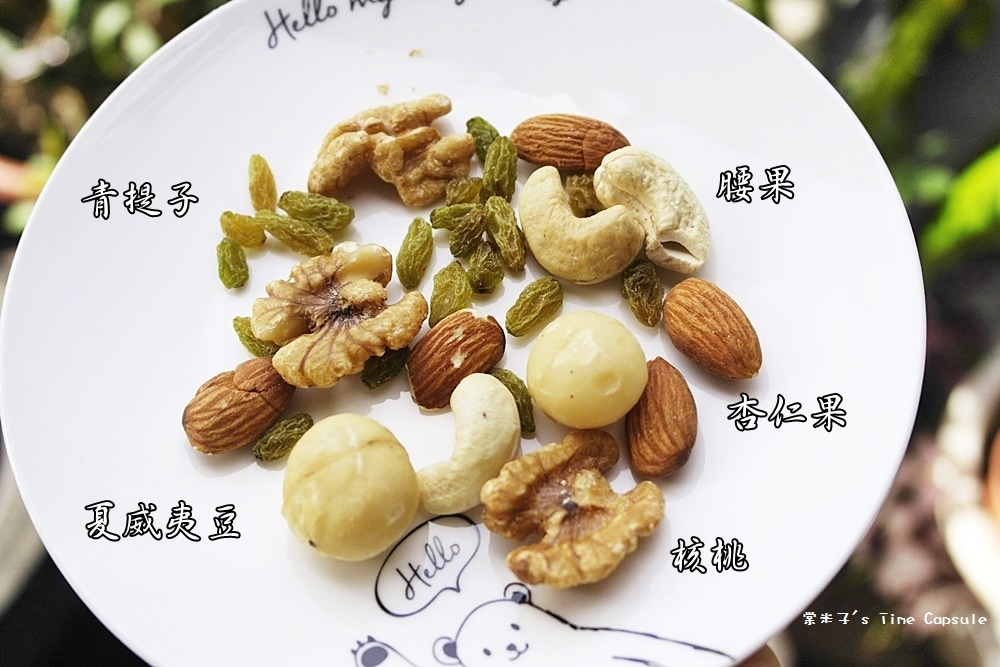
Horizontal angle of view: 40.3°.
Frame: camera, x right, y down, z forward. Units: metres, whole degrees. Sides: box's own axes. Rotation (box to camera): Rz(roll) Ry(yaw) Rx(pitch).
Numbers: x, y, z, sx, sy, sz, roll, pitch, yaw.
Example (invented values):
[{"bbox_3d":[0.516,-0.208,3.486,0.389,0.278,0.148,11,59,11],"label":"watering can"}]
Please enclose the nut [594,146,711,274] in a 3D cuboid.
[{"bbox_3d":[0.027,-0.022,0.237,0.013,0.012,0.028,-33,65,-12],"label":"nut"}]

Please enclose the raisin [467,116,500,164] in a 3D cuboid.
[{"bbox_3d":[-0.003,-0.038,0.274,0.006,0.005,0.013,-21,63,-7],"label":"raisin"}]

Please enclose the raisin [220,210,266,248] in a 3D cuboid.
[{"bbox_3d":[-0.049,-0.020,0.261,0.011,0.005,0.006,32,69,18],"label":"raisin"}]

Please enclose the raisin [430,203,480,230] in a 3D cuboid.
[{"bbox_3d":[-0.008,-0.023,0.266,0.012,0.004,0.005,-12,62,-3],"label":"raisin"}]

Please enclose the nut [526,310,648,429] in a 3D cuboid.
[{"bbox_3d":[0.015,0.006,0.235,0.021,0.020,0.021,-2,62,3],"label":"nut"}]

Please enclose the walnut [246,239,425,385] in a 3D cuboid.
[{"bbox_3d":[-0.029,-0.004,0.245,0.032,0.013,0.026,-19,63,-6],"label":"walnut"}]

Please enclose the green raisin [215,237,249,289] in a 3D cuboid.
[{"bbox_3d":[-0.048,-0.013,0.241,0.005,0.005,0.010,-16,63,-4],"label":"green raisin"}]

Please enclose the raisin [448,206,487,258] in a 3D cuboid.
[{"bbox_3d":[-0.006,-0.019,0.255,0.006,0.005,0.011,22,66,15],"label":"raisin"}]

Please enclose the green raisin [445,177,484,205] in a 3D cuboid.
[{"bbox_3d":[-0.005,-0.025,0.244,0.010,0.006,0.007,-3,63,3],"label":"green raisin"}]

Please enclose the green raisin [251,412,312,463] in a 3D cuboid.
[{"bbox_3d":[-0.038,0.018,0.240,0.013,0.006,0.007,-36,66,-14],"label":"green raisin"}]

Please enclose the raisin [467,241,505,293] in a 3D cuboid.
[{"bbox_3d":[-0.003,-0.012,0.253,0.006,0.005,0.011,-3,62,2],"label":"raisin"}]

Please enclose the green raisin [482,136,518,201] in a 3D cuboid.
[{"bbox_3d":[0.000,-0.030,0.245,0.006,0.006,0.014,6,63,7],"label":"green raisin"}]

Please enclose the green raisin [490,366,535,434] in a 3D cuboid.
[{"bbox_3d":[0.002,0.012,0.247,0.005,0.004,0.014,-23,63,-8],"label":"green raisin"}]

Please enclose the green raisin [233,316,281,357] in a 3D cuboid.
[{"bbox_3d":[-0.042,0.001,0.234,0.013,0.006,0.005,39,72,21],"label":"green raisin"}]

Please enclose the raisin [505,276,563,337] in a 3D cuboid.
[{"bbox_3d":[0.006,-0.005,0.249,0.007,0.006,0.014,35,70,19],"label":"raisin"}]

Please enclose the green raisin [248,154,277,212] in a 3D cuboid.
[{"bbox_3d":[-0.048,-0.030,0.273,0.005,0.004,0.015,-14,63,-4],"label":"green raisin"}]

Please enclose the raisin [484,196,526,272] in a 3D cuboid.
[{"bbox_3d":[0.001,-0.018,0.239,0.005,0.006,0.016,-16,63,-4],"label":"raisin"}]

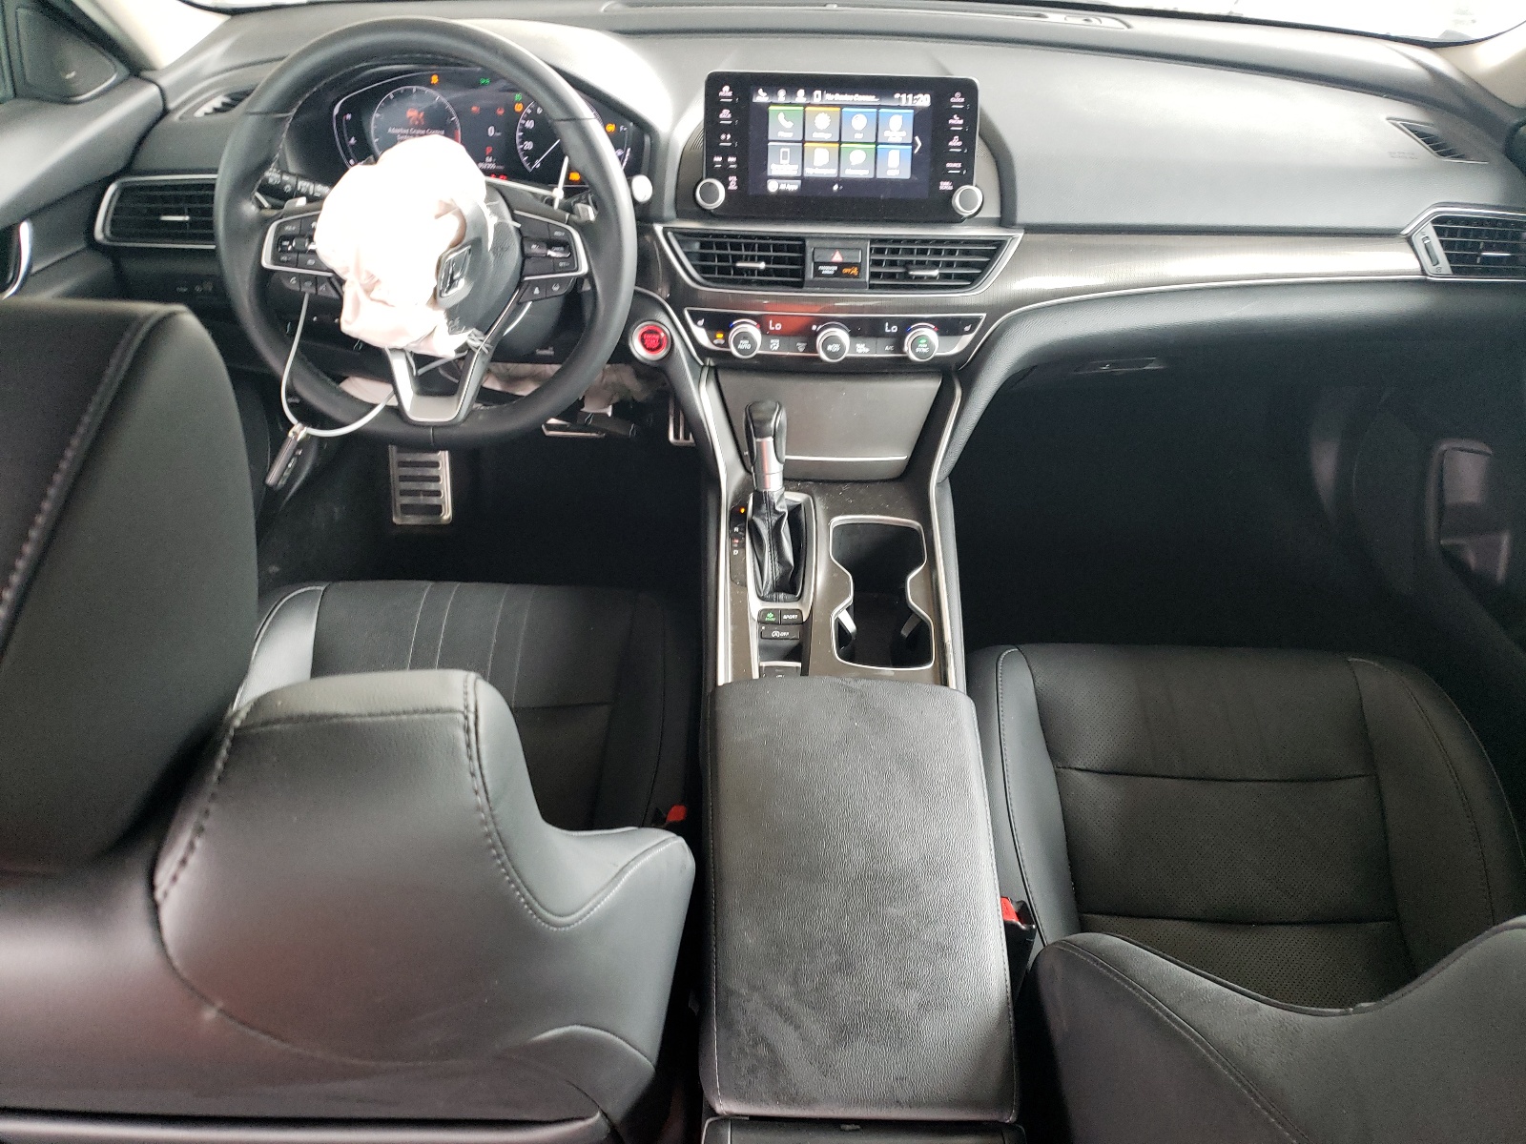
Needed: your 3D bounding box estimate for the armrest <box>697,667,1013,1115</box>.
[{"bbox_3d":[0.059,0.218,0.808,0.208,0.055,0.315,1,45,0],"label":"armrest"}]

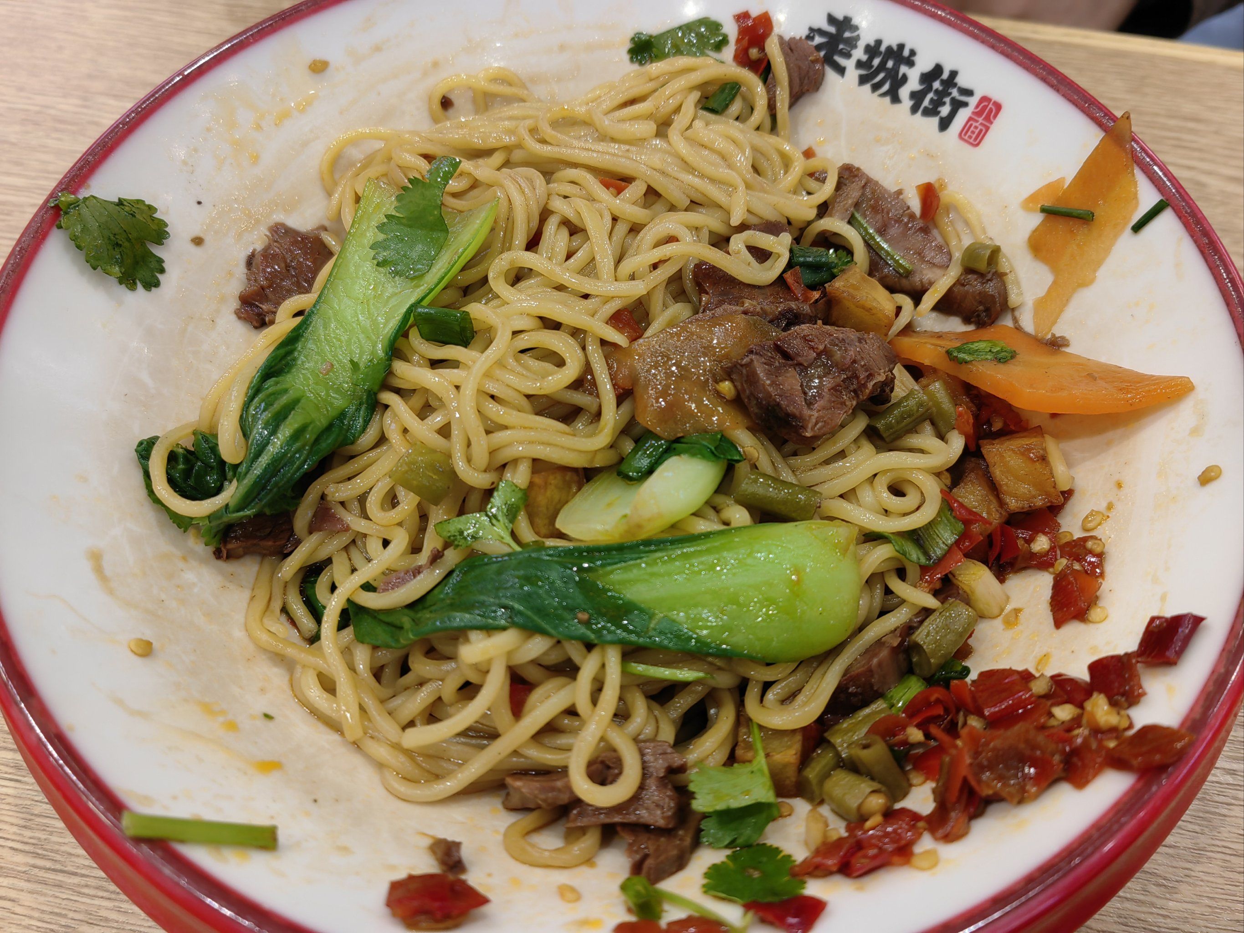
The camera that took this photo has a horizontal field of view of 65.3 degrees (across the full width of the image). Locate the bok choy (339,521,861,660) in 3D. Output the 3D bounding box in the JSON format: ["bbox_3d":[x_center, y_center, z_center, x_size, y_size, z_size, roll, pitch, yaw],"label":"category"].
[{"bbox_3d":[-0.003,0.022,0.166,0.087,0.018,0.023,-3,58,2],"label":"bok choy"}]

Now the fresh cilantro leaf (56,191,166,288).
[{"bbox_3d":[-0.107,-0.048,0.204,0.018,0.006,0.023,-36,90,-39],"label":"fresh cilantro leaf"}]

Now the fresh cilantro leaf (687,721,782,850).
[{"bbox_3d":[0.018,0.050,0.153,0.013,0.011,0.018,19,60,11],"label":"fresh cilantro leaf"}]

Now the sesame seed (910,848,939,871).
[{"bbox_3d":[0.044,0.057,0.142,0.004,0.002,0.003,-17,29,-8],"label":"sesame seed"}]

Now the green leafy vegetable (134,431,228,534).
[{"bbox_3d":[-0.075,0.003,0.167,0.017,0.009,0.017,1,59,0],"label":"green leafy vegetable"}]

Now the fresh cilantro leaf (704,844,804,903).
[{"bbox_3d":[0.019,0.060,0.142,0.015,0.003,0.009,-5,28,2],"label":"fresh cilantro leaf"}]

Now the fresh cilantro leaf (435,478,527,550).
[{"bbox_3d":[-0.025,0.009,0.172,0.017,0.007,0.010,-32,64,-19],"label":"fresh cilantro leaf"}]

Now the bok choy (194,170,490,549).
[{"bbox_3d":[-0.058,-0.025,0.202,0.029,0.016,0.085,24,69,13],"label":"bok choy"}]

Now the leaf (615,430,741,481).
[{"bbox_3d":[0.011,-0.002,0.178,0.024,0.007,0.008,3,58,1],"label":"leaf"}]

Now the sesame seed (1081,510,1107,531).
[{"bbox_3d":[0.088,0.010,0.182,0.005,0.002,0.003,-44,39,-10],"label":"sesame seed"}]

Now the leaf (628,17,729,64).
[{"bbox_3d":[0.014,-0.110,0.251,0.025,0.005,0.011,-13,88,4],"label":"leaf"}]

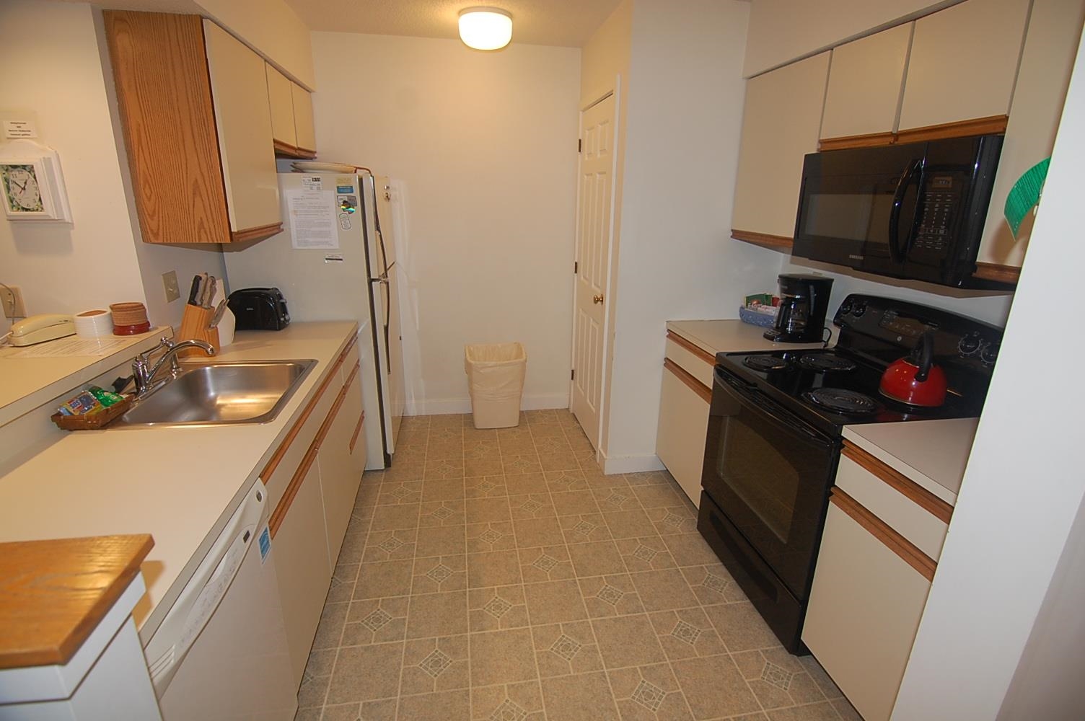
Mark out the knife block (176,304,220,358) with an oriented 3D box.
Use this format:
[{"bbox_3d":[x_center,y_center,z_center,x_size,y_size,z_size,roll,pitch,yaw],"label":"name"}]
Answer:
[{"bbox_3d":[-1.425,-0.129,1.995,0.170,0.215,0.090,0,18,-4],"label":"knife block"}]

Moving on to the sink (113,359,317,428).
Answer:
[{"bbox_3d":[-1.136,0.188,1.663,0.572,0.186,0.573,-2,18,-10],"label":"sink"}]

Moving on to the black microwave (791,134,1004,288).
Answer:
[{"bbox_3d":[1.352,-0.550,1.761,0.428,0.427,0.723,-2,18,-10],"label":"black microwave"}]

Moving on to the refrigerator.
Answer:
[{"bbox_3d":[-1.290,-0.231,2.936,0.790,1.670,0.680,-2,19,-9],"label":"refrigerator"}]

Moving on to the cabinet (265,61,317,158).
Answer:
[{"bbox_3d":[-1.518,-1.331,2.606,0.325,0.369,0.789,-2,18,-10],"label":"cabinet"}]

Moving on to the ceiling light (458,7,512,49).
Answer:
[{"bbox_3d":[-0.304,-1.785,2.582,0.280,0.135,0.280,-2,18,-10],"label":"ceiling light"}]

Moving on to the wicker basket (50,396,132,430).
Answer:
[{"bbox_3d":[-1.293,0.148,1.396,0.155,0.060,0.200,-2,18,-10],"label":"wicker basket"}]

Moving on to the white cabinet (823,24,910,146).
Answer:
[{"bbox_3d":[1.371,-1.019,1.860,0.330,0.386,0.357,-2,18,-10],"label":"white cabinet"}]

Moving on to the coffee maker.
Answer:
[{"bbox_3d":[1.294,-0.271,2.483,0.265,0.320,0.190,0,18,-5],"label":"coffee maker"}]

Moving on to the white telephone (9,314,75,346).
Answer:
[{"bbox_3d":[-1.734,-0.114,1.657,0.080,0.080,0.205,7,19,16],"label":"white telephone"}]

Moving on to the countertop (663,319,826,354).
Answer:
[{"bbox_3d":[1.098,-0.121,2.590,0.690,0.045,0.630,-2,19,-9],"label":"countertop"}]

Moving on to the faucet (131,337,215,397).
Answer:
[{"bbox_3d":[-1.246,0.011,1.640,0.255,0.190,0.150,-2,19,-9],"label":"faucet"}]

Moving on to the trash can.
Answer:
[{"bbox_3d":[-0.323,0.208,3.472,0.430,0.550,0.310,-2,19,-9],"label":"trash can"}]

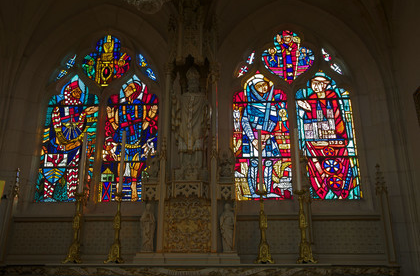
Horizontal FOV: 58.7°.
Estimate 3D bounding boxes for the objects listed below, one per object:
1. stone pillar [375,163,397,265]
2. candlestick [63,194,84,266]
[{"bbox_3d":[1.871,0.797,3.991,0.110,1.051,0.120,-1,-17,3],"label":"stone pillar"},{"bbox_3d":[-1.363,0.906,3.788,0.180,0.693,0.180,-1,-17,3],"label":"candlestick"}]

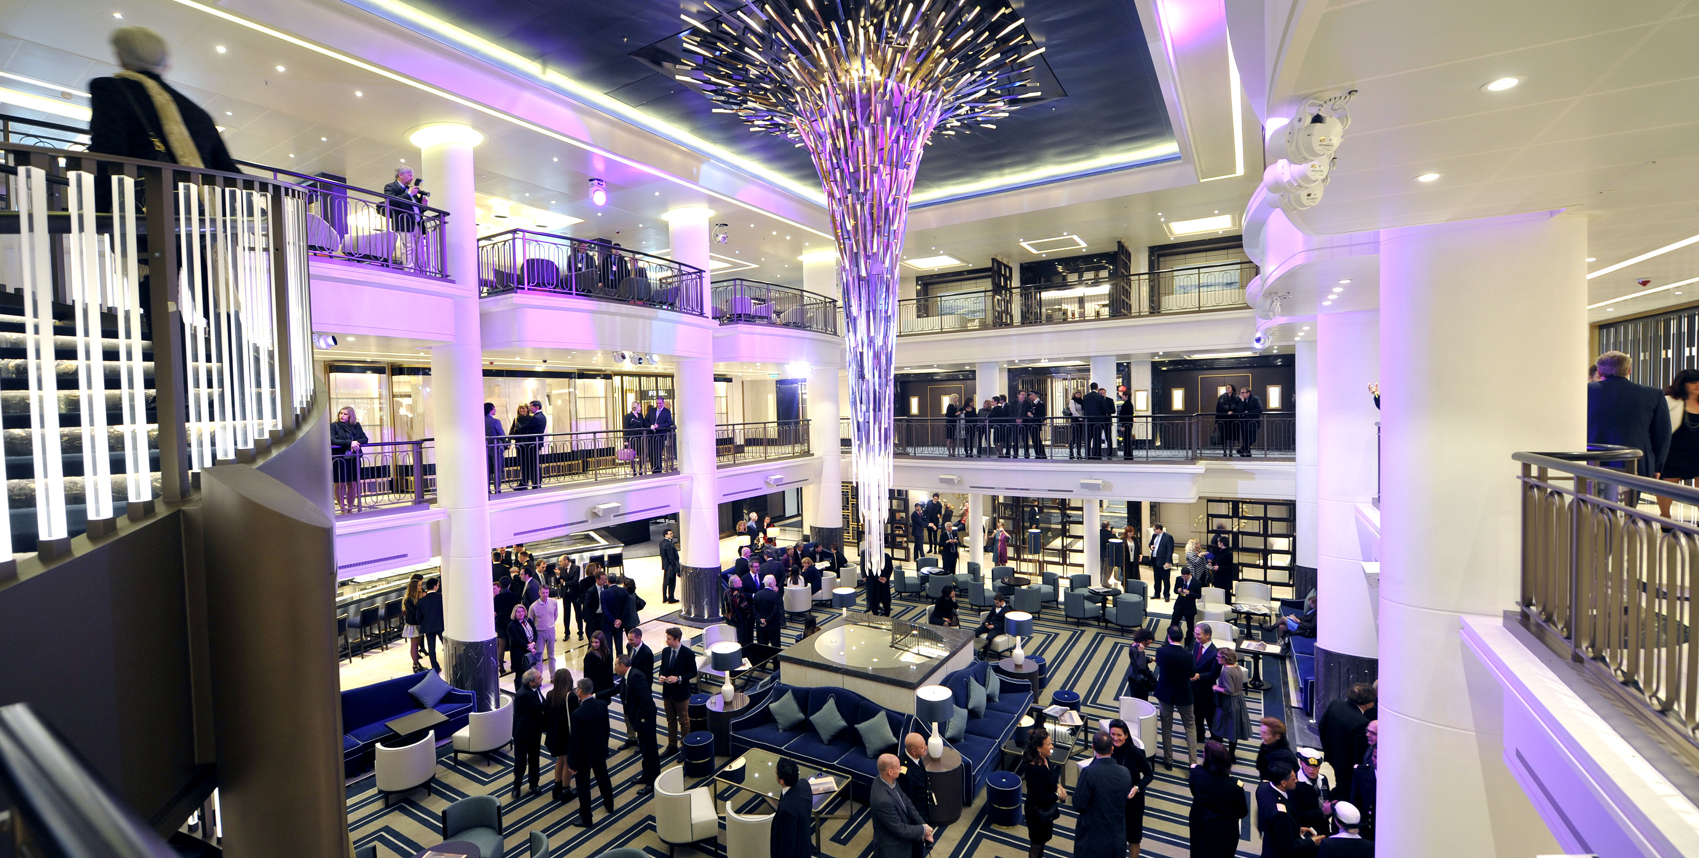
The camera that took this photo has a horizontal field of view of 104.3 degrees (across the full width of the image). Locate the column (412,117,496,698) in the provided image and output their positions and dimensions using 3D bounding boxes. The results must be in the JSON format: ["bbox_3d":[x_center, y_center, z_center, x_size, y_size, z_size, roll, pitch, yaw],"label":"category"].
[{"bbox_3d":[-6.265,-0.075,10.761,1.050,9.250,0.650,0,2,32],"label":"column"}]

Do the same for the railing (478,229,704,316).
[{"bbox_3d":[-5.029,-3.024,13.757,1.780,1.100,4.650,0,2,32],"label":"railing"}]

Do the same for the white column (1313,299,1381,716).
[{"bbox_3d":[7.074,1.321,9.087,1.080,6.000,0.650,0,2,32],"label":"white column"}]

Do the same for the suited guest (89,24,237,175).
[{"bbox_3d":[-3.493,-1.107,3.281,0.360,1.740,0.540,0,2,35],"label":"suited guest"}]

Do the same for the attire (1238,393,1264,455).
[{"bbox_3d":[9.591,-0.093,15.774,0.550,1.480,0.520,-3,3,-41],"label":"attire"}]

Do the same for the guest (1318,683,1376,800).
[{"bbox_3d":[5.669,3.690,7.471,0.450,1.680,0.520,-2,2,-3],"label":"guest"}]

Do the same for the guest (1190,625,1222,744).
[{"bbox_3d":[5.086,3.614,9.473,0.400,1.730,0.520,-2,2,-7],"label":"guest"}]

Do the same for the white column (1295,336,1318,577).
[{"bbox_3d":[10.071,0.863,13.989,0.980,5.450,0.980,0,2,32],"label":"white column"}]

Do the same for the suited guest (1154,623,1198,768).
[{"bbox_3d":[4.274,3.487,8.566,0.550,1.840,0.420,-1,2,19],"label":"suited guest"}]

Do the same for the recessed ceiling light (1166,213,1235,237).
[{"bbox_3d":[9.407,-5.450,17.647,1.580,0.100,1.670,0,2,32],"label":"recessed ceiling light"}]

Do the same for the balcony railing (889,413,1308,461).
[{"bbox_3d":[5.131,0.241,16.049,9.650,1.100,0.600,0,2,32],"label":"balcony railing"}]

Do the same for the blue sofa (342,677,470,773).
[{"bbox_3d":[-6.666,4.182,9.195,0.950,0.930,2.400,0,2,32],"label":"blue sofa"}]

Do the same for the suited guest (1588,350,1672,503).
[{"bbox_3d":[6.389,0.229,5.520,0.340,1.780,0.560,-3,3,-44],"label":"suited guest"}]

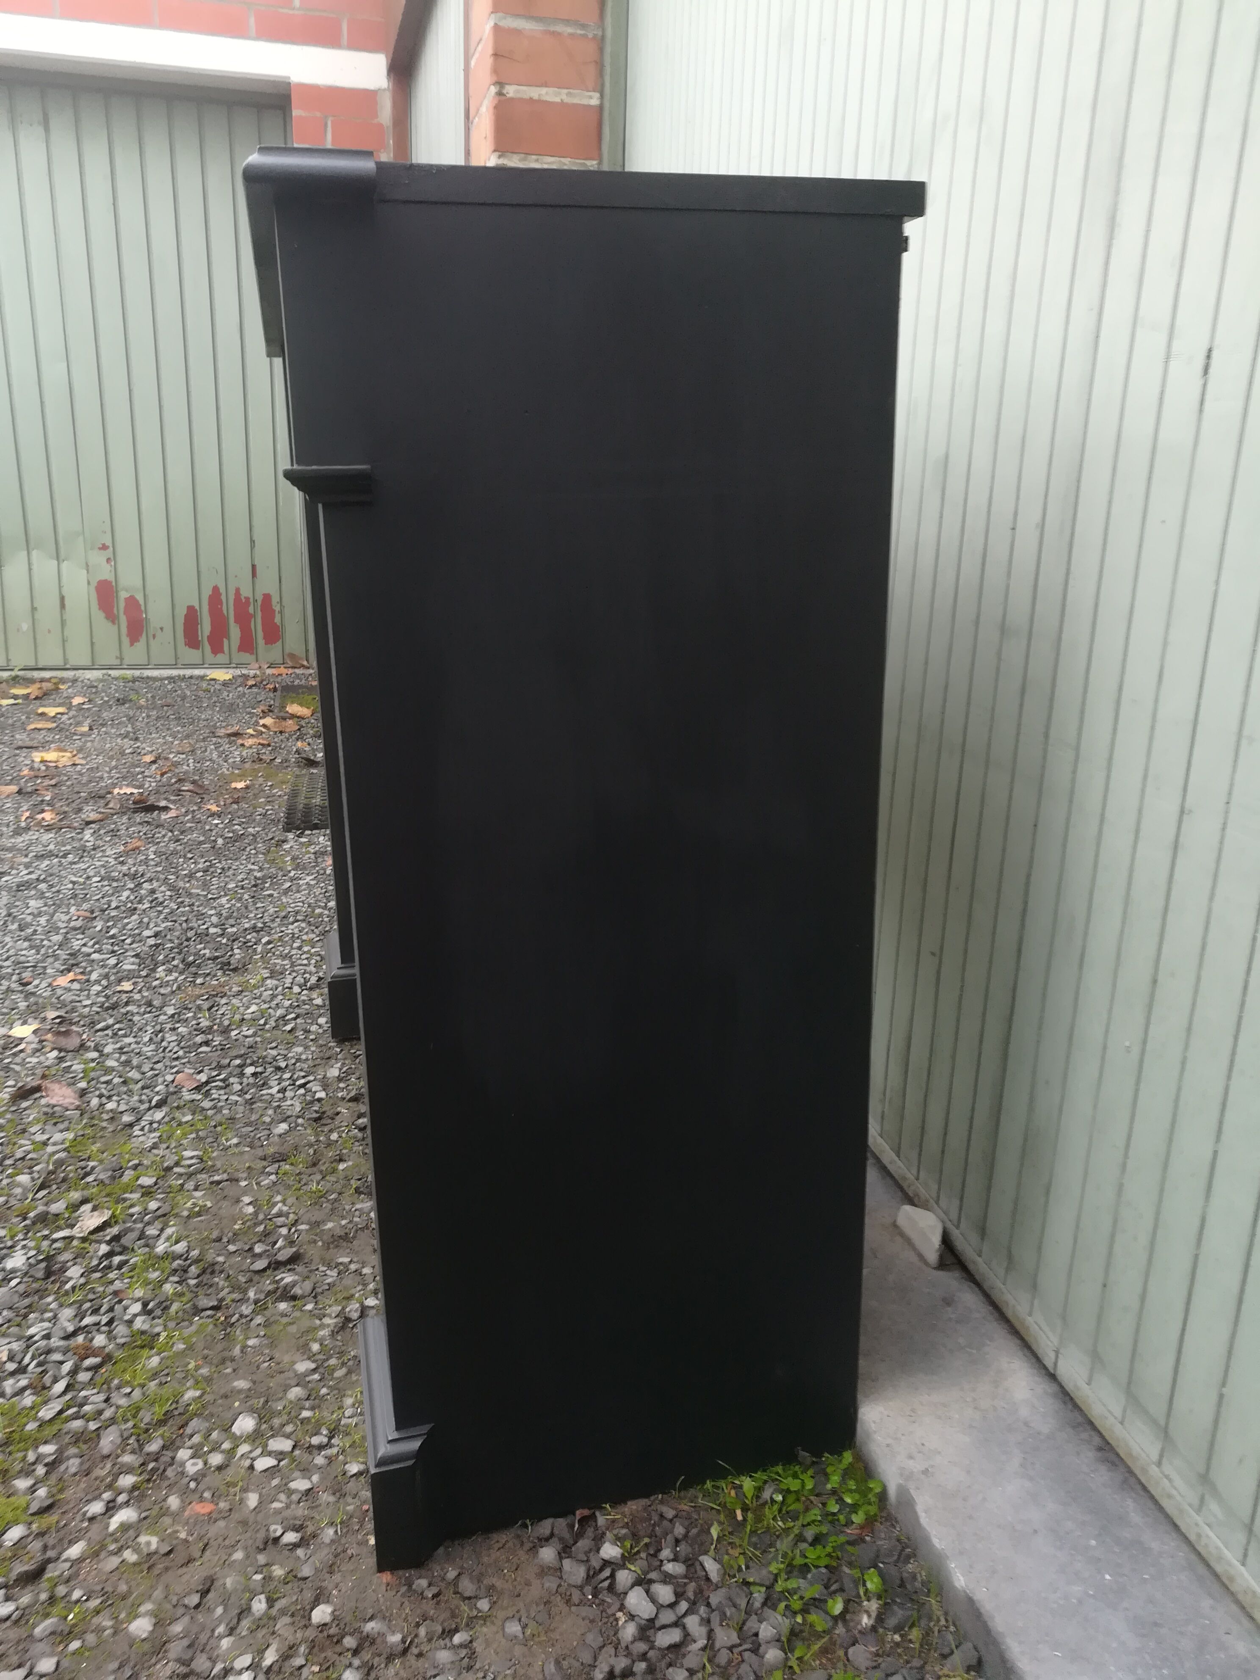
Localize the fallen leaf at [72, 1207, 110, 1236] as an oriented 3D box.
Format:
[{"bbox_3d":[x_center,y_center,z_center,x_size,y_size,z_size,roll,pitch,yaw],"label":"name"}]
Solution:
[{"bbox_3d":[-0.594,0.422,1.393,0.029,0.014,0.044,7,17,16],"label":"fallen leaf"}]

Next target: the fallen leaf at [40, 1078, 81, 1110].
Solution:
[{"bbox_3d":[-0.749,0.335,1.661,0.073,0.017,0.042,17,22,41],"label":"fallen leaf"}]

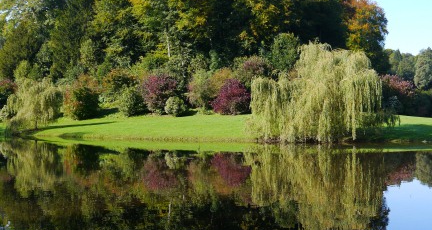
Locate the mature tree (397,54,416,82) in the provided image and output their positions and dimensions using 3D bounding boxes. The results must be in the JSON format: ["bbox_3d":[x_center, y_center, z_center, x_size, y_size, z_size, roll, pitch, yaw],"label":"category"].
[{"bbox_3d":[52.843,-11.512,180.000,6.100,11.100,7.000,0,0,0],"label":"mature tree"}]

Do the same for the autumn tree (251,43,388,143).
[{"bbox_3d":[7.656,-1.627,48.000,10.360,7.320,9.000,0,0,0],"label":"autumn tree"}]

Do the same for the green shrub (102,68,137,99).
[{"bbox_3d":[-10.930,-3.341,73.500,3.850,4.080,3.800,0,0,0],"label":"green shrub"}]

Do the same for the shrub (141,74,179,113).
[{"bbox_3d":[-5.773,-2.184,67.500,3.740,4.260,3.800,0,0,0],"label":"shrub"}]

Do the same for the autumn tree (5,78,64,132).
[{"bbox_3d":[-17.578,-1.011,62.500,5.590,5.200,5.200,0,0,0],"label":"autumn tree"}]

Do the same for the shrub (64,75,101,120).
[{"bbox_3d":[-14.401,-1.888,70.000,3.880,4.750,3.800,0,0,0],"label":"shrub"}]

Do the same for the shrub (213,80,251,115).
[{"bbox_3d":[1.553,-1.753,65.000,3.810,3.610,3.700,0,0,0],"label":"shrub"}]

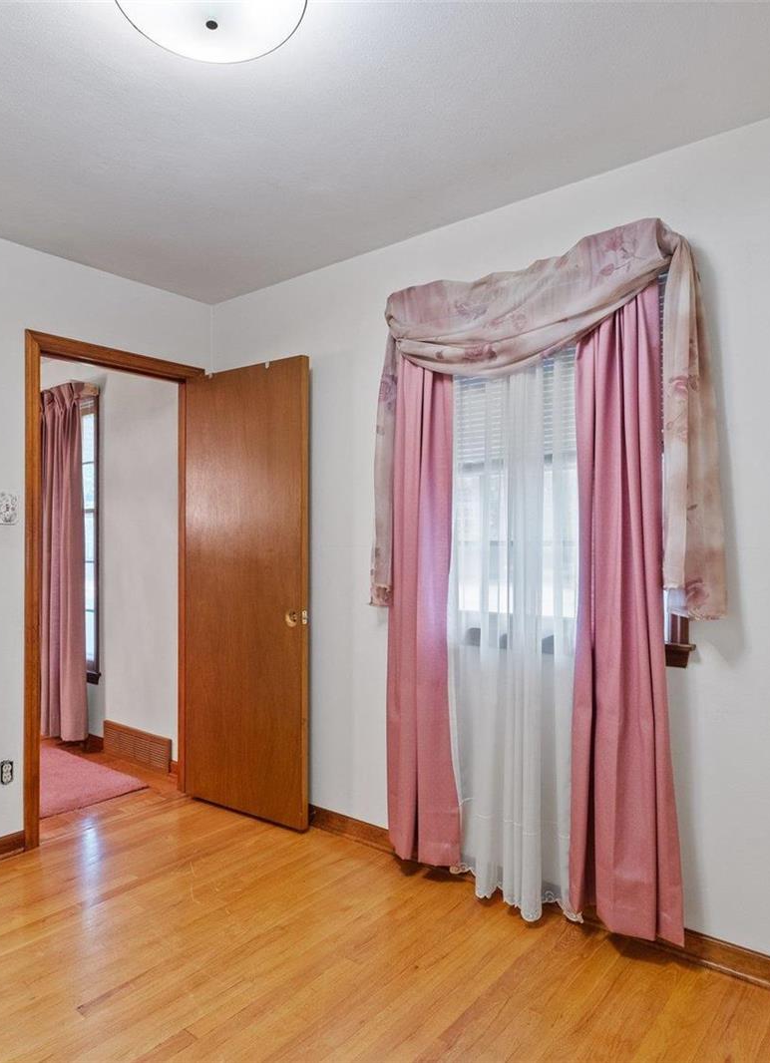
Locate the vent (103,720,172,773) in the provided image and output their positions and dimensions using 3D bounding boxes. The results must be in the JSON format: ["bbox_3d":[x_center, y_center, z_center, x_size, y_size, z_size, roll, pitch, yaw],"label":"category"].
[{"bbox_3d":[-1.389,1.195,3.716,0.615,0.200,0.050,-1,-1,37],"label":"vent"}]

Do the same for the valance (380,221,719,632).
[{"bbox_3d":[0.454,-0.320,2.256,1.255,1.165,0.155,-1,-1,37],"label":"valance"}]

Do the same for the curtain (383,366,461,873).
[{"bbox_3d":[0.142,0.197,2.486,0.320,2.040,0.110,-1,-1,37],"label":"curtain"}]

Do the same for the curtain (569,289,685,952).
[{"bbox_3d":[0.734,0.190,2.034,0.330,2.040,0.110,-1,-1,37],"label":"curtain"}]

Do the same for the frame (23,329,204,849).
[{"bbox_3d":[-1.213,0.237,3.033,0.123,2.100,0.841,-1,-1,41],"label":"frame"}]

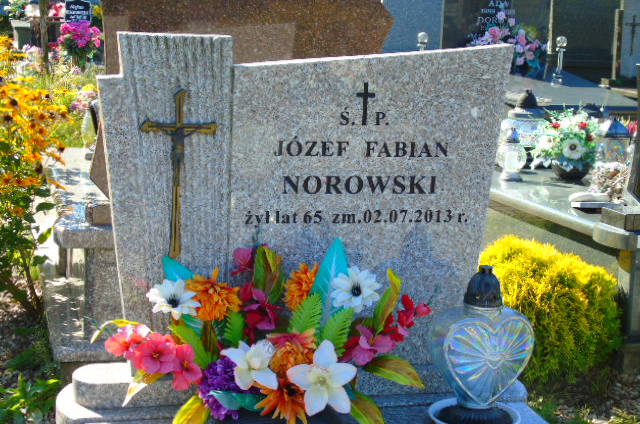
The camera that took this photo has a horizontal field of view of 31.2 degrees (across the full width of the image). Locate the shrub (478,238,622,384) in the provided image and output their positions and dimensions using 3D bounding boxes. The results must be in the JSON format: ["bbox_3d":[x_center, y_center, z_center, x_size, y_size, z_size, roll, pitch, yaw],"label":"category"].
[{"bbox_3d":[0.625,0.268,3.150,0.400,0.390,0.380,0,11,-12],"label":"shrub"}]

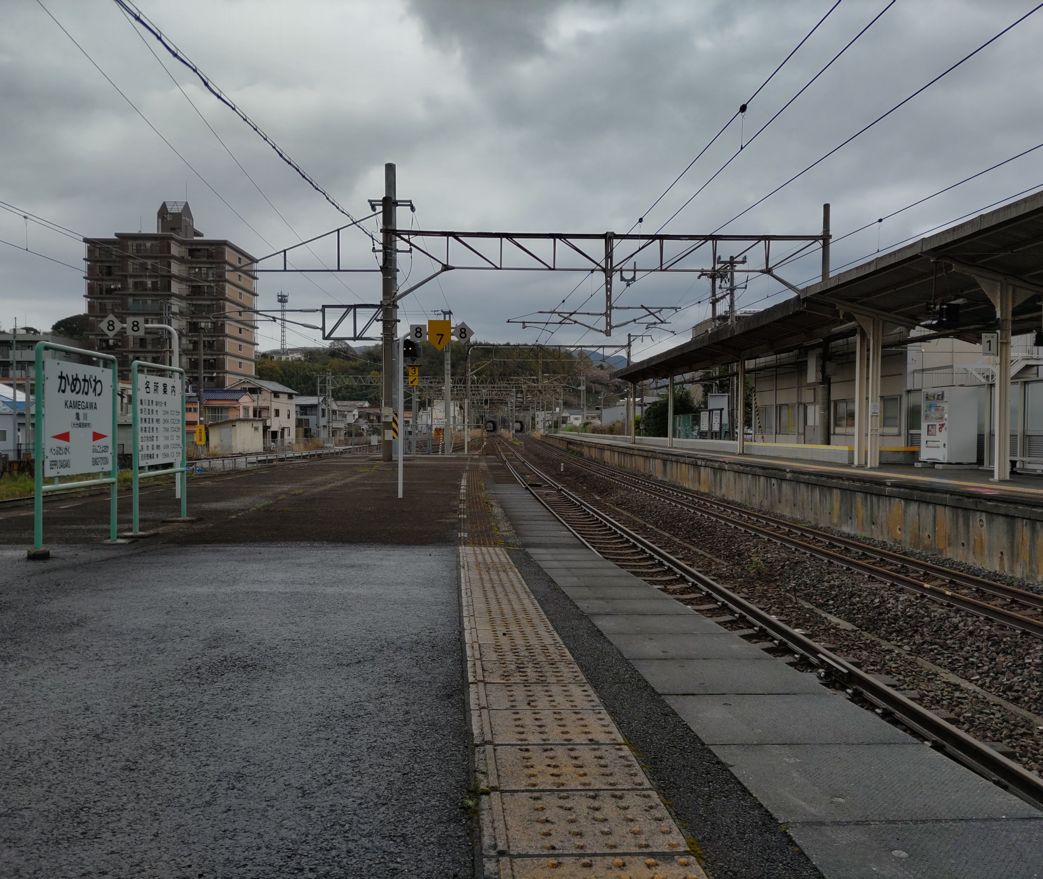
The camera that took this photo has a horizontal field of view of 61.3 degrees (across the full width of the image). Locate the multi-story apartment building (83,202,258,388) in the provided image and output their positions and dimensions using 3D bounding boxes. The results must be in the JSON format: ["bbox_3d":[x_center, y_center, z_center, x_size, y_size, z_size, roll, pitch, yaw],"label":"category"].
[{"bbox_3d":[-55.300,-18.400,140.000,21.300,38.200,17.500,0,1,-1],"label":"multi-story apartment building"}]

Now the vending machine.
[{"bbox_3d":[10.780,-0.355,22.150,0.740,1.830,1.150,0,1,-5],"label":"vending machine"}]

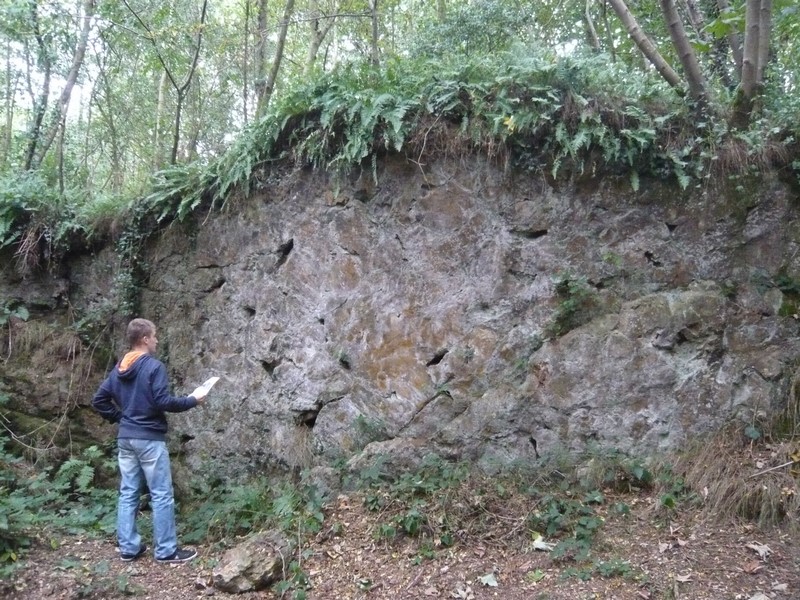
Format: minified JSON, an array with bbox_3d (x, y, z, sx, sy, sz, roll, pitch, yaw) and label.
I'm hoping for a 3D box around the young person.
[{"bbox_3d":[-1.831,0.990,4.730,0.600,1.730,0.520,-2,-3,30],"label":"young person"}]

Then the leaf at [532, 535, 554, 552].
[{"bbox_3d":[1.060,1.802,4.780,0.160,0.060,0.150,-1,-3,12],"label":"leaf"}]

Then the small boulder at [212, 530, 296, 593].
[{"bbox_3d":[-0.944,1.697,4.200,0.500,0.330,0.360,1,-3,-13],"label":"small boulder"}]

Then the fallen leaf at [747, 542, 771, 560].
[{"bbox_3d":[2.572,1.799,4.630,0.180,0.060,0.160,-2,-3,28],"label":"fallen leaf"}]

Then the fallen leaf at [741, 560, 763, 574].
[{"bbox_3d":[2.374,1.806,4.370,0.145,0.045,0.130,-2,-3,28],"label":"fallen leaf"}]

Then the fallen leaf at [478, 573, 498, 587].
[{"bbox_3d":[0.572,1.805,4.180,0.130,0.040,0.120,0,-3,0],"label":"fallen leaf"}]

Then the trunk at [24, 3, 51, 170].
[{"bbox_3d":[-5.210,-3.068,9.300,0.360,2.500,0.300,2,-3,-28],"label":"trunk"}]

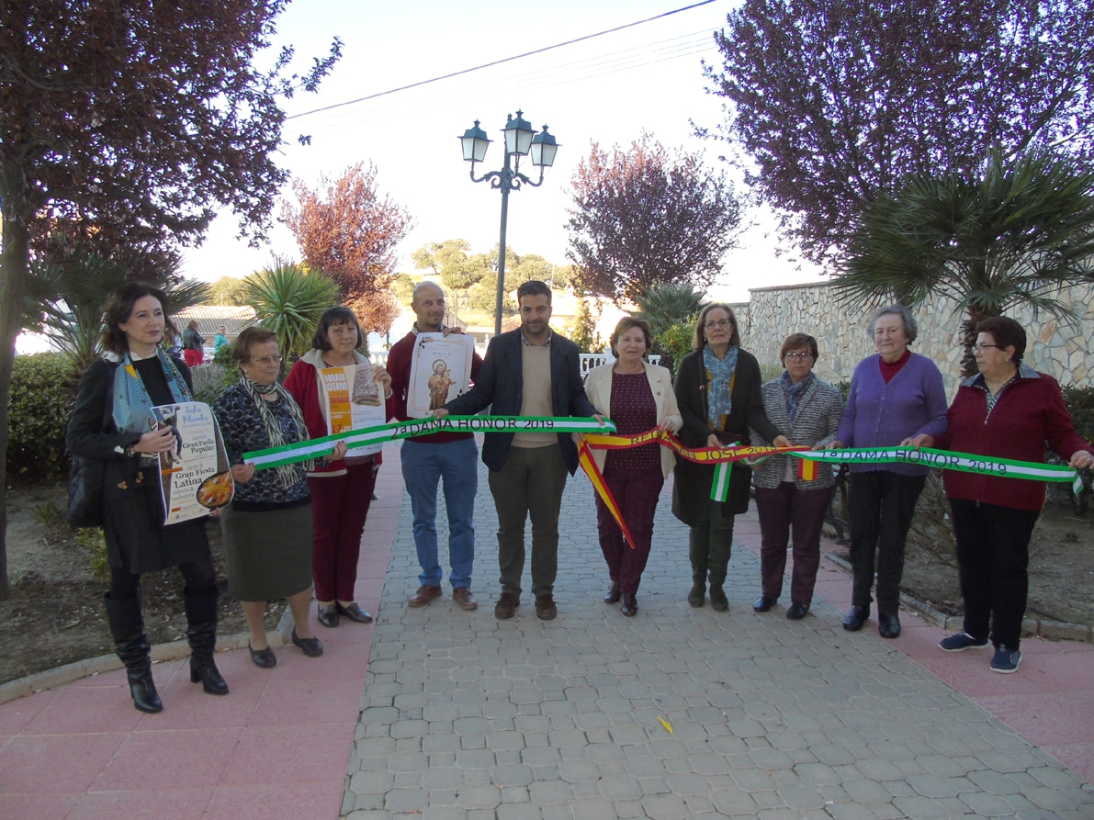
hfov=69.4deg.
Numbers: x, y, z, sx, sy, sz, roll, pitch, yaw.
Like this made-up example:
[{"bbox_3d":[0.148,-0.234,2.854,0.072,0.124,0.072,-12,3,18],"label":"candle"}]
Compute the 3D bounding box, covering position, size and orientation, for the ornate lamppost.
[{"bbox_3d":[-0.678,-2.140,12.314,1.500,4.760,1.300,1,6,-8],"label":"ornate lamppost"}]

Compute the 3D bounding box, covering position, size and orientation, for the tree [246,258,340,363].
[{"bbox_3d":[-2.954,-0.629,9.172,1.130,2.250,1.130,1,6,-8],"label":"tree"}]

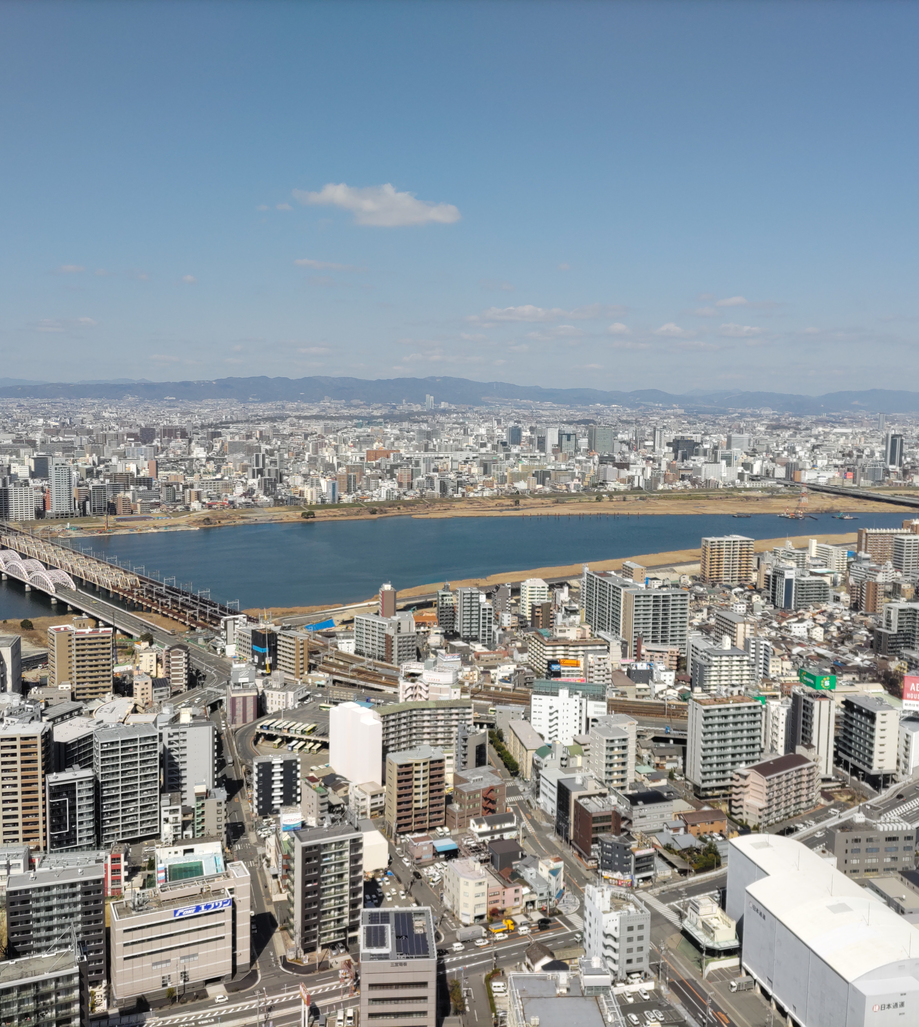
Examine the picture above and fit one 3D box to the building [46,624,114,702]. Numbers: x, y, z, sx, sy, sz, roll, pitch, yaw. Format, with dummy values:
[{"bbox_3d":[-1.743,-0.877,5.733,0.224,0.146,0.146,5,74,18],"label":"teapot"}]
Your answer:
[{"bbox_3d":[-206.550,80.990,561.930,31.610,36.080,24.850,-2,7,-23],"label":"building"}]

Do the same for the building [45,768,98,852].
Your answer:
[{"bbox_3d":[-142.400,109.360,378.060,15.850,28.500,9.940,-2,7,-25],"label":"building"}]

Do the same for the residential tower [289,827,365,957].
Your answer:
[{"bbox_3d":[-39.840,112.600,310.600,18.690,34.290,11.230,-2,7,-25],"label":"residential tower"}]

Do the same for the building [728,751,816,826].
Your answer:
[{"bbox_3d":[129.530,111.620,421.650,36.440,22.000,14.910,-4,8,-36],"label":"building"}]

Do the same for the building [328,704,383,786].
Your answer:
[{"bbox_3d":[-46.100,102.400,456.660,7.200,34.500,31.000,-4,8,-41],"label":"building"}]

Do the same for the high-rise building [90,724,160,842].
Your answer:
[{"bbox_3d":[-122.460,100.550,380.000,20.210,40.180,12.720,-2,7,-28],"label":"high-rise building"}]

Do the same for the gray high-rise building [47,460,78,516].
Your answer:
[{"bbox_3d":[-528.980,-29.990,1370.940,27.220,76.100,23.570,-3,7,-33],"label":"gray high-rise building"}]

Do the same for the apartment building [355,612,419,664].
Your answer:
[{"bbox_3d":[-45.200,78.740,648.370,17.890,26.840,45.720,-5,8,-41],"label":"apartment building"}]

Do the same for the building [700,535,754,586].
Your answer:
[{"bbox_3d":[249.700,44.140,959.530,42.280,42.500,19.970,0,6,-8],"label":"building"}]

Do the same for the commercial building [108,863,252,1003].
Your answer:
[{"bbox_3d":[-81.030,121.640,299.130,37.000,29.500,13.000,-2,7,-25],"label":"commercial building"}]

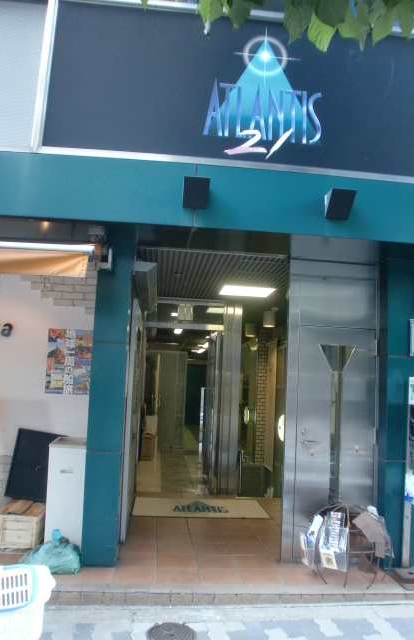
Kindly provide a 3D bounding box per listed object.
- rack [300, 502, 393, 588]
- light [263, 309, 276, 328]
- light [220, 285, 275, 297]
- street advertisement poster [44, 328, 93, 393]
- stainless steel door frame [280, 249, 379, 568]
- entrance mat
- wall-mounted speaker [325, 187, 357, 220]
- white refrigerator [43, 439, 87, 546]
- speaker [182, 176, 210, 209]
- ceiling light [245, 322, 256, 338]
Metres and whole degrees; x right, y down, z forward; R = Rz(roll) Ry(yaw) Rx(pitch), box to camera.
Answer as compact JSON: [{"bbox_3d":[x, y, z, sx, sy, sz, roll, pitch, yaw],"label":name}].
[{"bbox_3d":[1.081,1.695,3.971,0.680,0.520,0.660,3,-5,-5],"label":"rack"},{"bbox_3d":[0.978,0.000,8.073,0.175,0.250,0.175,3,-5,-5],"label":"light"},{"bbox_3d":[0.474,-0.350,6.224,0.610,0.060,0.650,3,-6,-5],"label":"light"},{"bbox_3d":[-1.263,0.385,4.758,0.415,0.600,0.010,3,-6,-5],"label":"street advertisement poster"},{"bbox_3d":[1.034,0.741,4.387,0.777,2.490,0.140,3,-5,-5],"label":"stainless steel door frame"},{"bbox_3d":[-0.075,2.050,5.672,1.430,0.012,0.850,3,-6,-5],"label":"entrance mat"},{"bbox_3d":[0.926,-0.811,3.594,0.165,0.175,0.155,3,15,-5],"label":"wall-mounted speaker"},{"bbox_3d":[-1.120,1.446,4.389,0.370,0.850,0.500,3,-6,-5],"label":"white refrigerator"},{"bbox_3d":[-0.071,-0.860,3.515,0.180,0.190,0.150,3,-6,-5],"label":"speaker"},{"bbox_3d":[0.854,0.215,10.111,0.175,0.250,0.175,3,-5,-5],"label":"ceiling light"}]

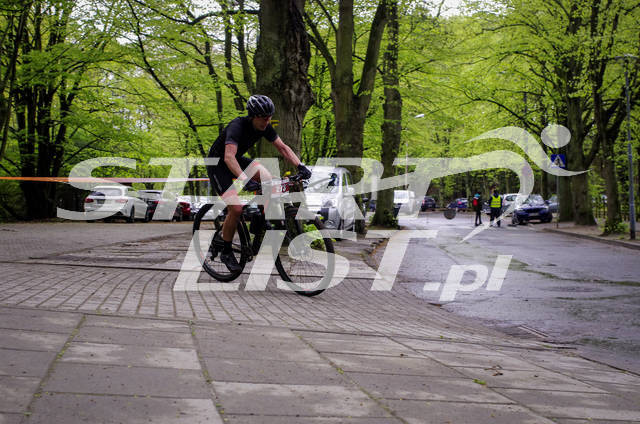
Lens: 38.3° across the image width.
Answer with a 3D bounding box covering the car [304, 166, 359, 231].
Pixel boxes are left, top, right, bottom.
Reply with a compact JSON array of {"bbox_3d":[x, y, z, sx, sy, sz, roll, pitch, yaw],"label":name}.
[{"bbox_3d":[0.100,-0.410,29.000,1.780,1.860,4.350,0,1,7],"label":"car"}]

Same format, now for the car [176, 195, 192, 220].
[{"bbox_3d":[-8.200,-0.250,51.500,1.780,1.470,4.300,0,1,2],"label":"car"}]

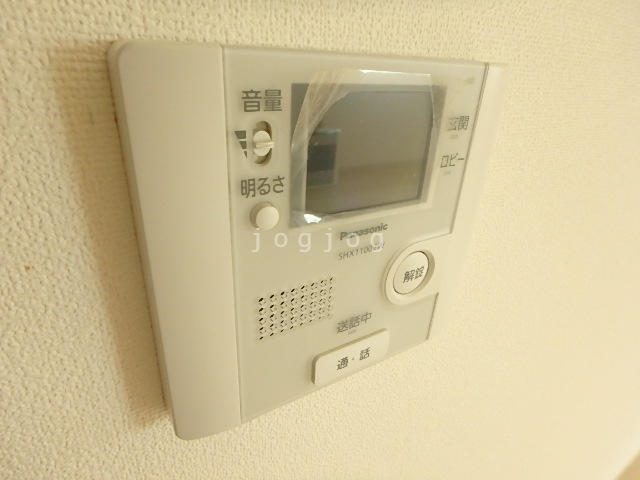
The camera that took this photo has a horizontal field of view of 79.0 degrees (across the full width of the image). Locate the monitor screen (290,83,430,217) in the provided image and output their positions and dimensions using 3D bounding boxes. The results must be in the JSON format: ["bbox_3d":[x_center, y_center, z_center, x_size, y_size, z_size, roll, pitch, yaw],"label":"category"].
[{"bbox_3d":[0.018,-0.033,0.144,0.065,0.046,0.005,-12,29,-30],"label":"monitor screen"}]

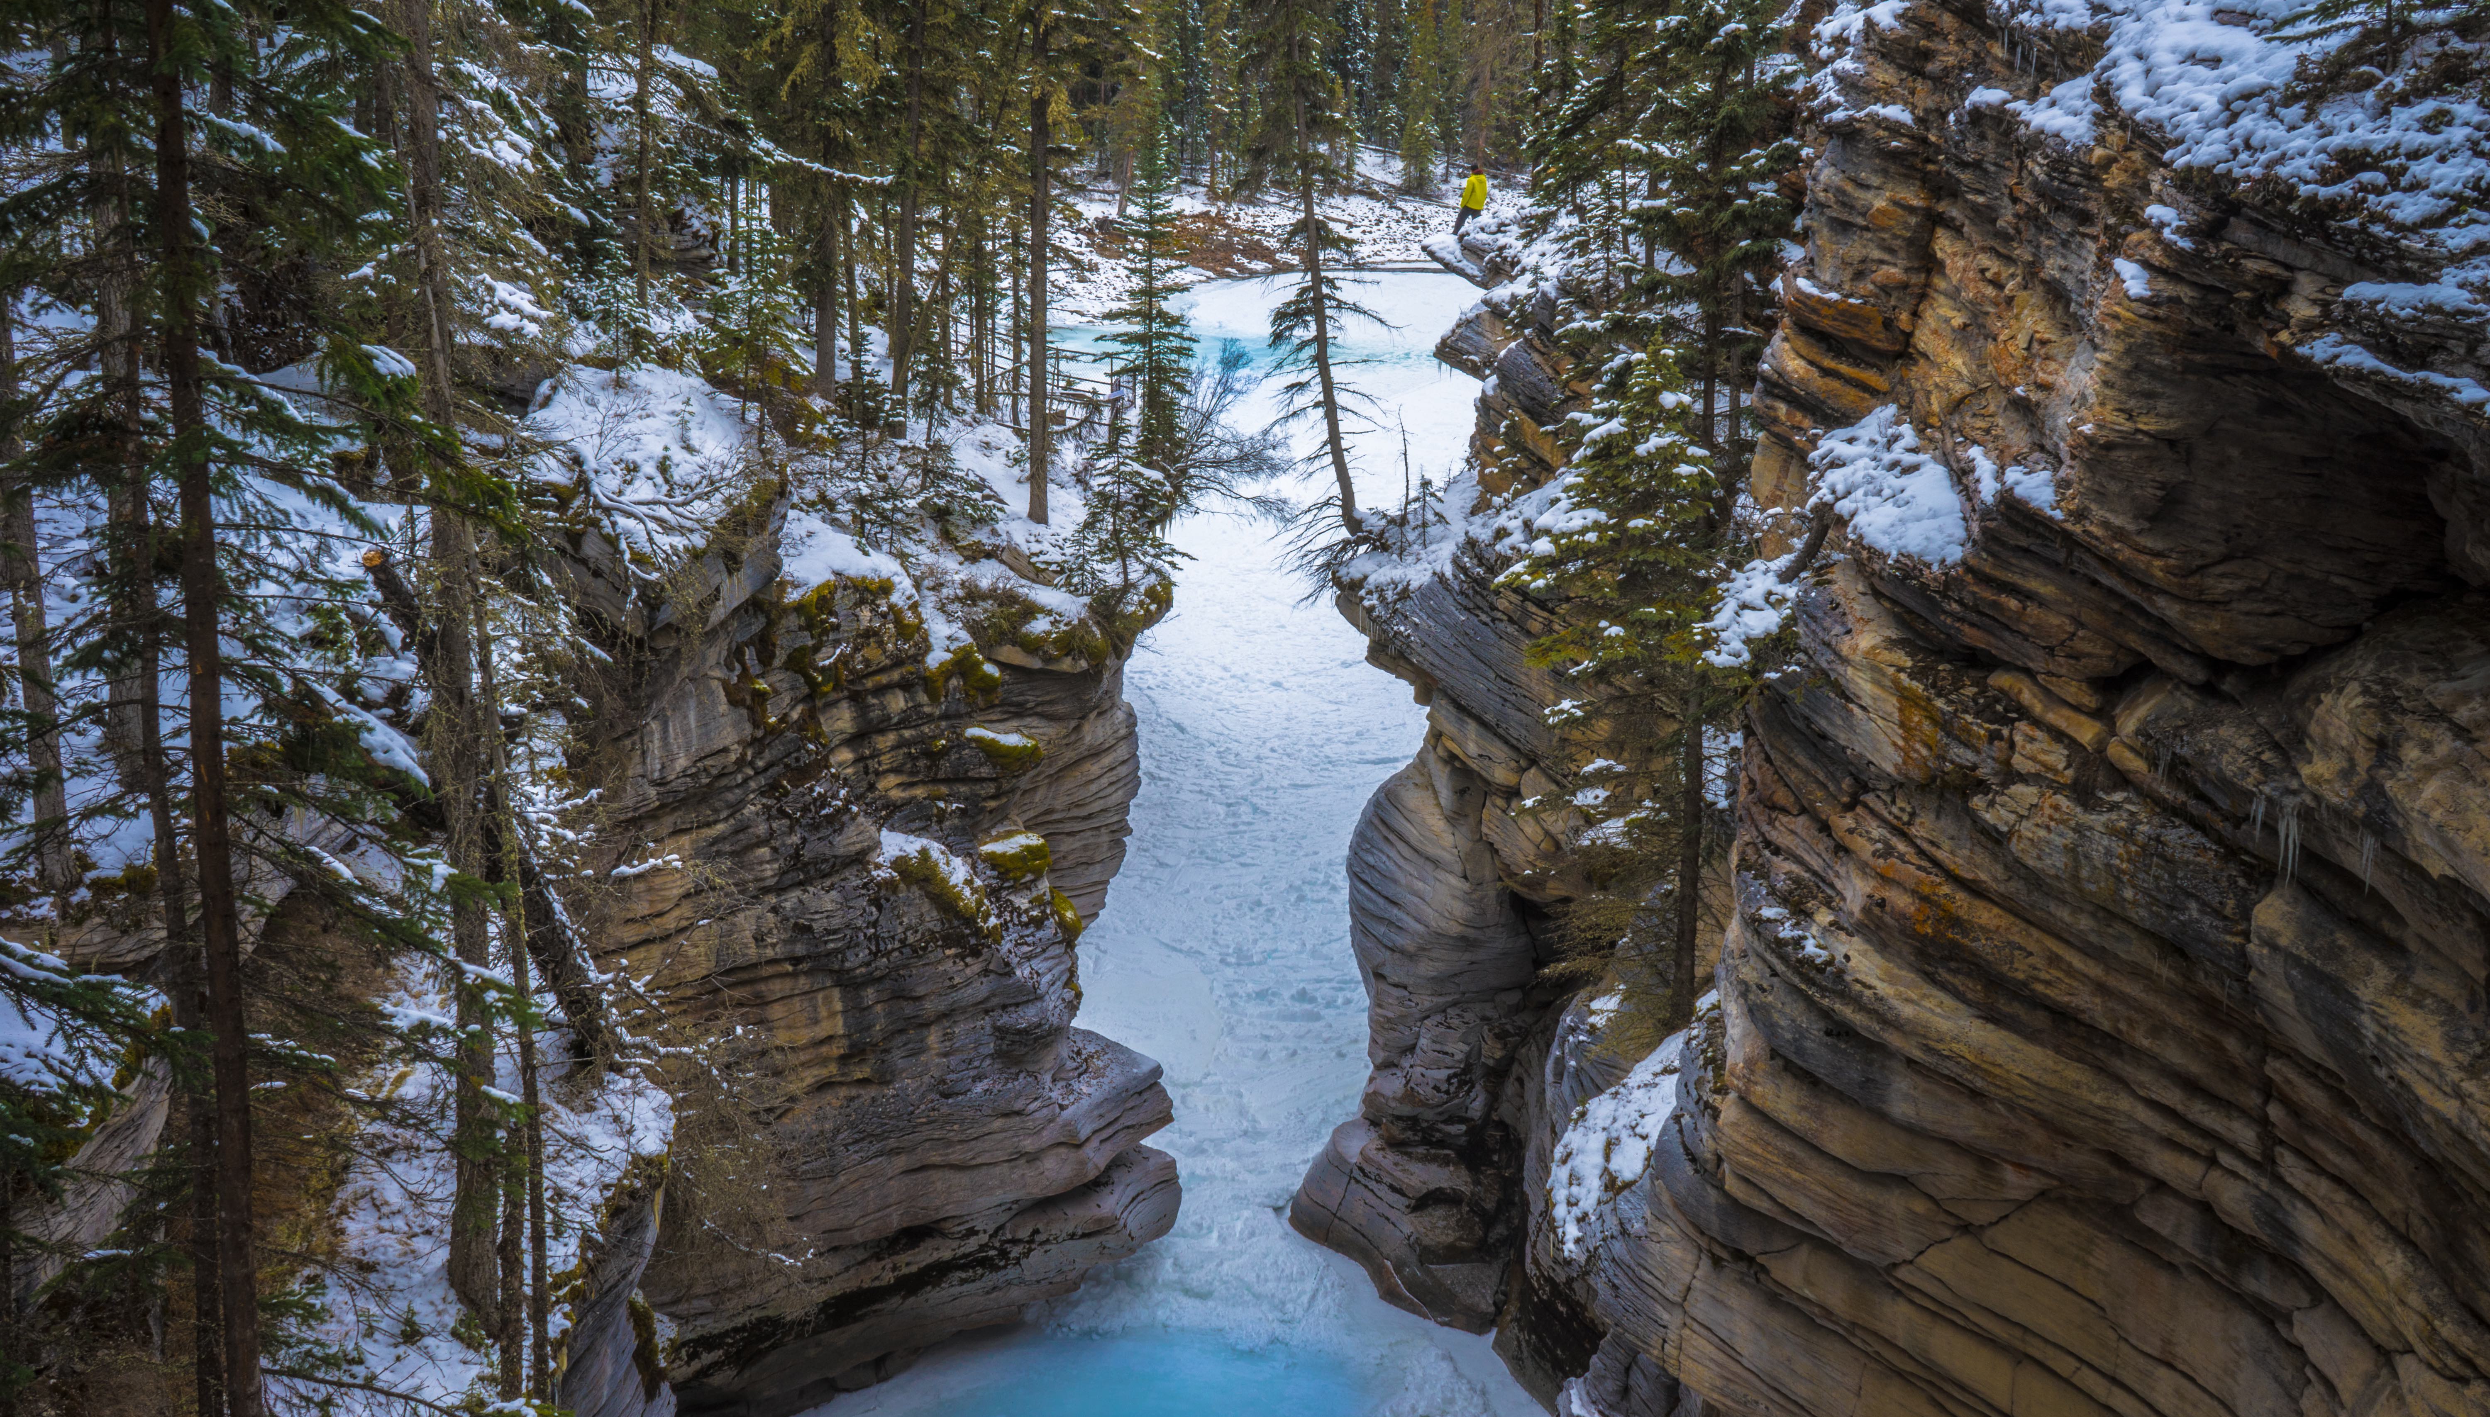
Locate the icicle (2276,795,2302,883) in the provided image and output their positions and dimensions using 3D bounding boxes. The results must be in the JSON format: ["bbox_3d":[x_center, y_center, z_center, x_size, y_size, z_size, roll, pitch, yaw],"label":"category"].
[{"bbox_3d":[7.564,0.959,21.034,0.183,0.672,0.146,1,13,0],"label":"icicle"}]

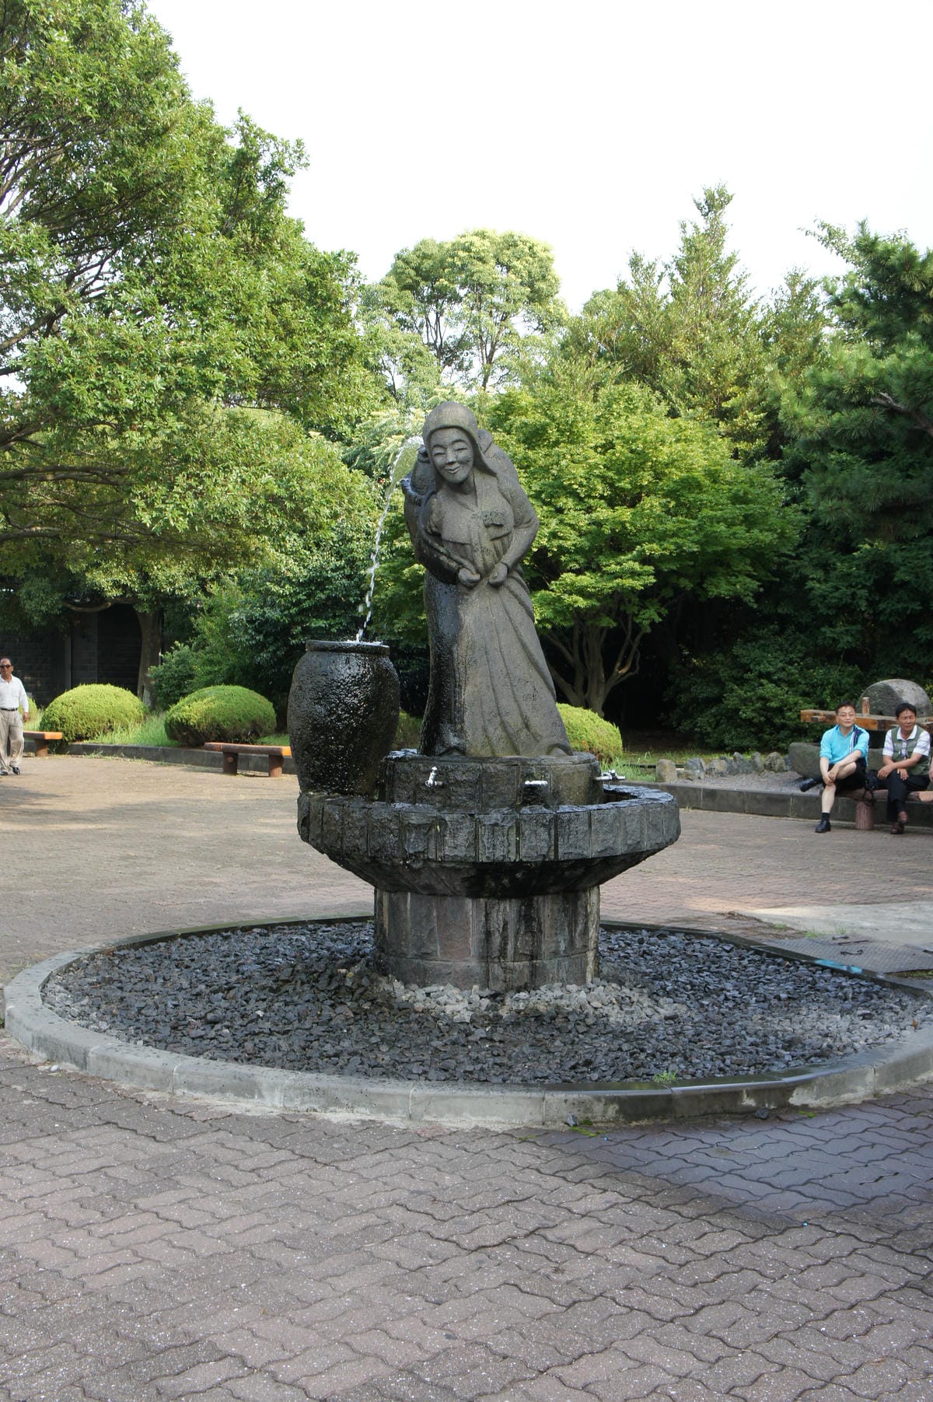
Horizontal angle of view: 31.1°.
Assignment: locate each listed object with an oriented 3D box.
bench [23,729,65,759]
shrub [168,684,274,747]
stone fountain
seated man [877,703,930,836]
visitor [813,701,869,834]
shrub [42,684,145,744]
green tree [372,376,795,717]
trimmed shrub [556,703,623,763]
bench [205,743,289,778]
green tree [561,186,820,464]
[{"bbox_3d":[-7.504,0.721,28.600,1.530,0.430,0.420,2,2,44],"label":"bench"},{"bbox_3d":[-4.069,0.254,27.700,1.840,1.020,1.800,1,1,0],"label":"shrub"},{"bbox_3d":[0.093,-0.061,8.100,1.890,2.770,1.830,1,1,0],"label":"stone fountain"},{"bbox_3d":[4.252,0.661,16.350,0.580,1.260,0.750,1,1,30],"label":"seated man"},{"bbox_3d":[3.709,0.645,16.650,0.580,1.270,0.820,1,1,28],"label":"visitor"},{"bbox_3d":[-6.572,0.210,29.500,1.820,0.990,1.780,1,1,0],"label":"shrub"},{"bbox_3d":[2.061,-2.446,29.300,7.300,6.300,7.000,1,1,0],"label":"green tree"},{"bbox_3d":[1.338,0.448,24.200,1.850,0.870,1.800,1,1,0],"label":"trimmed shrub"},{"bbox_3d":[-3.103,0.850,24.200,1.560,0.430,0.420,2,2,44],"label":"bench"},{"bbox_3d":[4.999,-5.380,37.000,6.000,11.900,6.000,1,1,0],"label":"green tree"}]

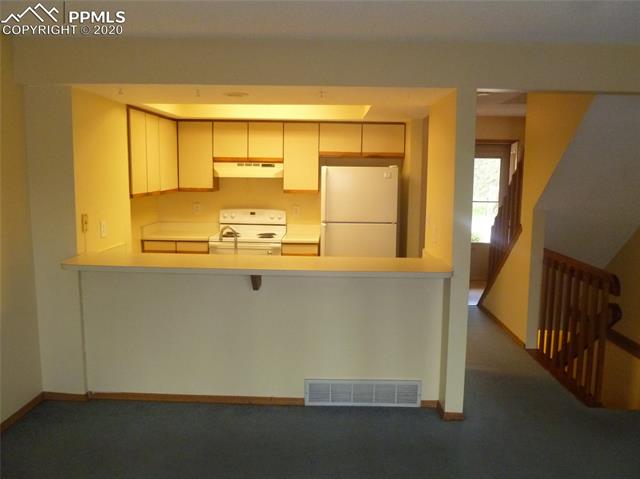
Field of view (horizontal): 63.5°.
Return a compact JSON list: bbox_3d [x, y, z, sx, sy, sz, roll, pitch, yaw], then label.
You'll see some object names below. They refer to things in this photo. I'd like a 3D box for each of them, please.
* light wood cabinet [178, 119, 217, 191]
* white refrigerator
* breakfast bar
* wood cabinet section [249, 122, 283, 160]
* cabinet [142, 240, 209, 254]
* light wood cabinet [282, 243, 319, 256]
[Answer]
[{"bbox_3d":[-1.326,-0.908,5.691,0.376,0.747,0.322,1,8,2],"label":"light wood cabinet"},{"bbox_3d":[0.397,0.073,5.547,0.755,1.685,0.710,1,8,2],"label":"white refrigerator"},{"bbox_3d":[-0.397,0.664,3.518,2.440,1.039,0.494,1,8,2],"label":"breakfast bar"},{"bbox_3d":[-0.572,-1.068,5.713,0.383,0.432,0.320,1,7,2],"label":"wood cabinet section"},{"bbox_3d":[-1.491,0.437,5.723,0.702,0.872,0.627,1,8,2],"label":"cabinet"},{"bbox_3d":[-0.190,0.457,5.741,0.394,0.879,0.615,1,7,2],"label":"light wood cabinet"}]

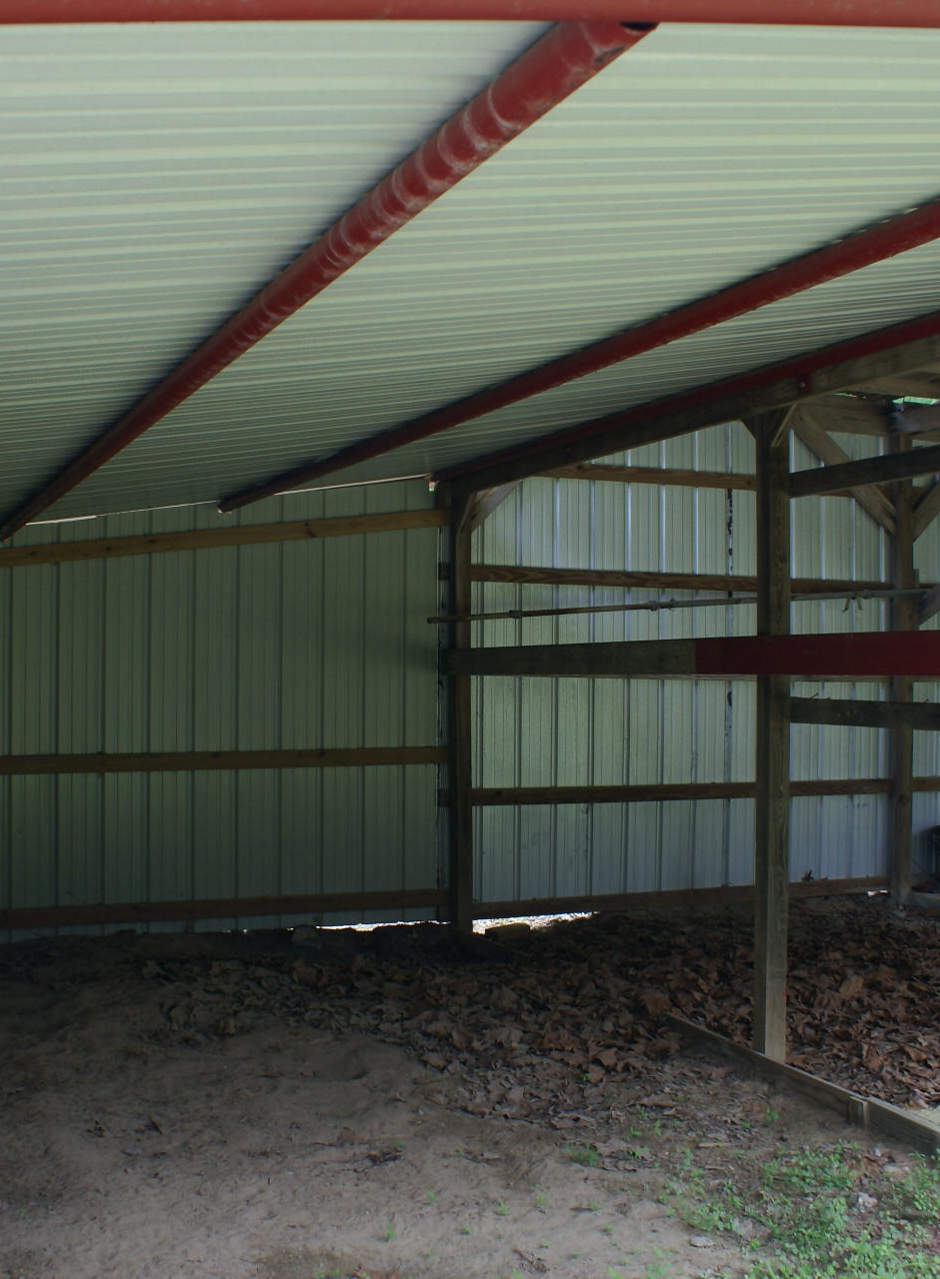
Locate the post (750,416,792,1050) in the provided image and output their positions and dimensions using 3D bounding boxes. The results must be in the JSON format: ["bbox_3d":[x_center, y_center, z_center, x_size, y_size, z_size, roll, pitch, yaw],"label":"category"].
[{"bbox_3d":[1.093,0.355,5.200,0.092,2.347,0.092,0,0,-21],"label":"post"}]

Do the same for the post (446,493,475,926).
[{"bbox_3d":[-0.053,0.394,7.800,0.095,2.366,0.095,0,0,-21],"label":"post"}]

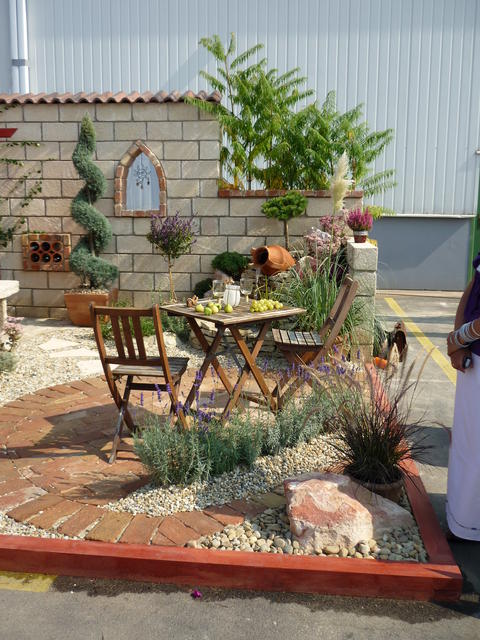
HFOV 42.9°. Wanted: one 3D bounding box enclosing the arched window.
[{"bbox_3d":[-1.101,-1.565,6.750,0.580,0.820,0.170,1,10,5],"label":"arched window"}]

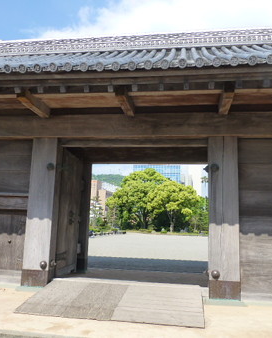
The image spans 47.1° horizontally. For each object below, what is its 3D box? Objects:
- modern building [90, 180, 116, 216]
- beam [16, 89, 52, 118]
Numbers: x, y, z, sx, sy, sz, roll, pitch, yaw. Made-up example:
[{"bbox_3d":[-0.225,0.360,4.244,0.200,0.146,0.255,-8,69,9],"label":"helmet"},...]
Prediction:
[{"bbox_3d":[-12.481,11.458,116.063,10.000,14.452,9.000,-4,-10,33],"label":"modern building"},{"bbox_3d":[-2.182,-1.405,6.773,0.170,0.220,1.120,0,-9,9],"label":"beam"}]

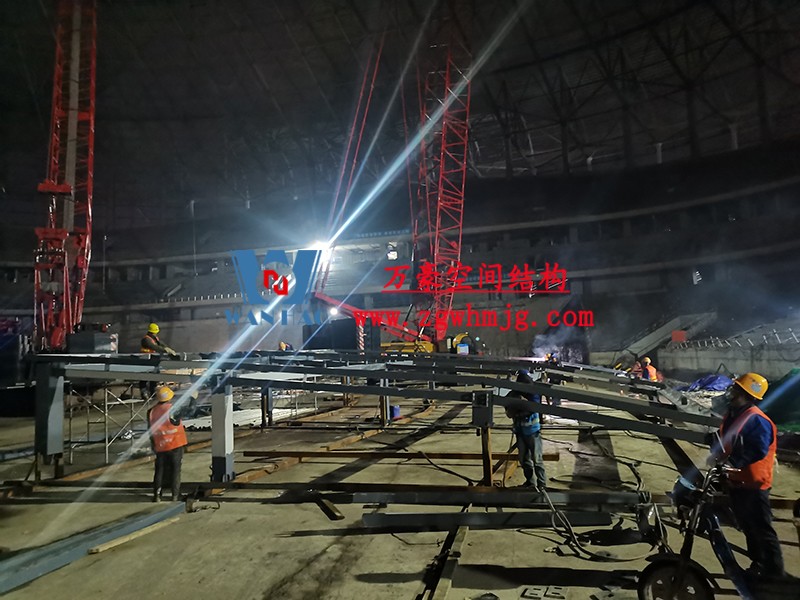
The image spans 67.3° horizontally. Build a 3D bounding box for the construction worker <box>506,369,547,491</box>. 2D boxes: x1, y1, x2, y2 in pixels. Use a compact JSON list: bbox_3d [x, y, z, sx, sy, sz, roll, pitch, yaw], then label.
[{"bbox_3d":[1.818,1.830,8.672,0.480,1.720,0.500,-2,-4,11],"label":"construction worker"}]

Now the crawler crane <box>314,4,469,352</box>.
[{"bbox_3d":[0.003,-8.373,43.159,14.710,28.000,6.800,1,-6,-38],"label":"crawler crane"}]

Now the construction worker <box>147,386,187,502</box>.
[{"bbox_3d":[-3.335,2.010,8.618,0.540,1.640,0.460,-4,-4,27],"label":"construction worker"}]

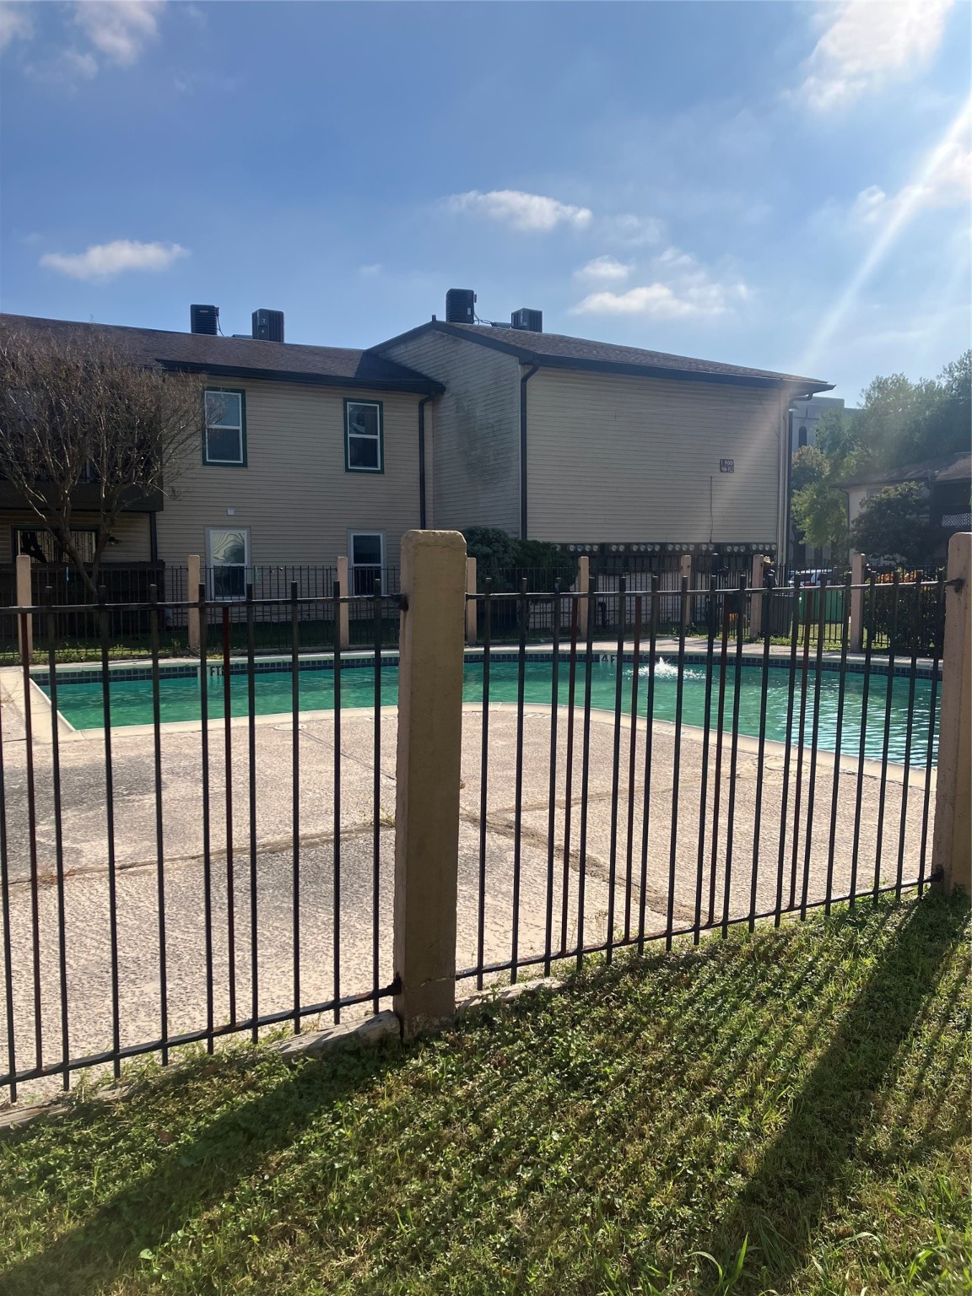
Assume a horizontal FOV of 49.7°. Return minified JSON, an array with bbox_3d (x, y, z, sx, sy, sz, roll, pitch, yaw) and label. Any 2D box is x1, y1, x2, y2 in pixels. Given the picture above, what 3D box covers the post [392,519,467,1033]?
[{"bbox_3d":[-0.176,0.421,3.234,0.178,1.550,0.105,-2,6,-28],"label":"post"}]

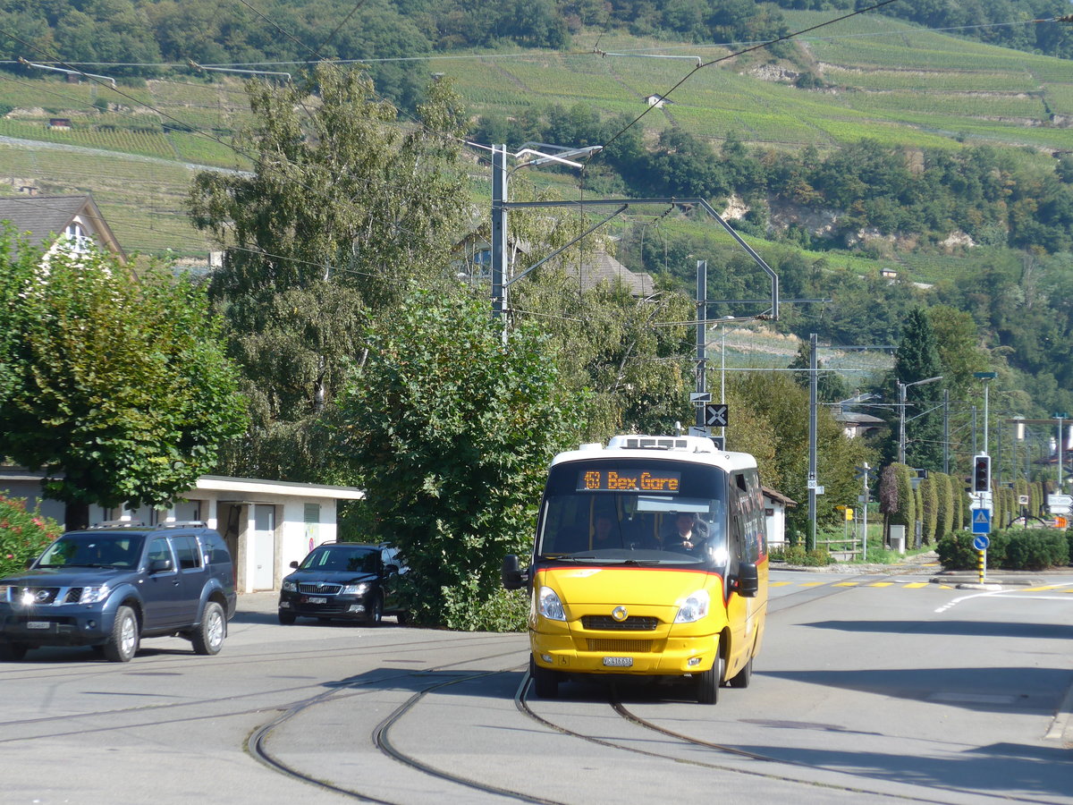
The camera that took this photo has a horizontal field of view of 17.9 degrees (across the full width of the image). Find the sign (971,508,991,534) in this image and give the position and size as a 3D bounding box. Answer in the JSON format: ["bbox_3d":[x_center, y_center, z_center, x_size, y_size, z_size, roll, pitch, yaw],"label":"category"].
[{"bbox_3d":[12.218,3.271,93.500,0.500,0.690,0.050,0,-2,8],"label":"sign"}]

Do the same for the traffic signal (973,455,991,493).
[{"bbox_3d":[12.225,1.957,93.400,0.450,1.000,0.300,0,-2,8],"label":"traffic signal"}]

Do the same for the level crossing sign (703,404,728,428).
[{"bbox_3d":[4.558,0.338,86.000,0.560,0.560,0.080,0,-2,9],"label":"level crossing sign"}]

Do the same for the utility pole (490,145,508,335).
[{"bbox_3d":[-0.662,-0.294,59.117,0.220,8.350,0.220,0,-2,10],"label":"utility pole"}]

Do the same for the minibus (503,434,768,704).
[{"bbox_3d":[1.380,1.810,38.400,2.300,2.860,7.200,0,-2,7],"label":"minibus"}]

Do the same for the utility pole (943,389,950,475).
[{"bbox_3d":[23.451,3.430,195.117,0.220,8.400,0.220,0,-2,10],"label":"utility pole"}]

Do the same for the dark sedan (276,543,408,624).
[{"bbox_3d":[-3.330,3.160,60.400,1.800,1.470,4.570,0,-2,9],"label":"dark sedan"}]

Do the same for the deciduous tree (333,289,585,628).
[{"bbox_3d":[-1.366,0.987,60.200,4.450,5.950,4.400,0,-2,0],"label":"deciduous tree"}]

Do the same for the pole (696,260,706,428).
[{"bbox_3d":[4.159,0.602,86.117,0.220,8.400,0.220,0,-2,10],"label":"pole"}]

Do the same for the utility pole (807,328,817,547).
[{"bbox_3d":[9.766,1.754,120.117,0.220,8.400,0.220,0,-2,10],"label":"utility pole"}]

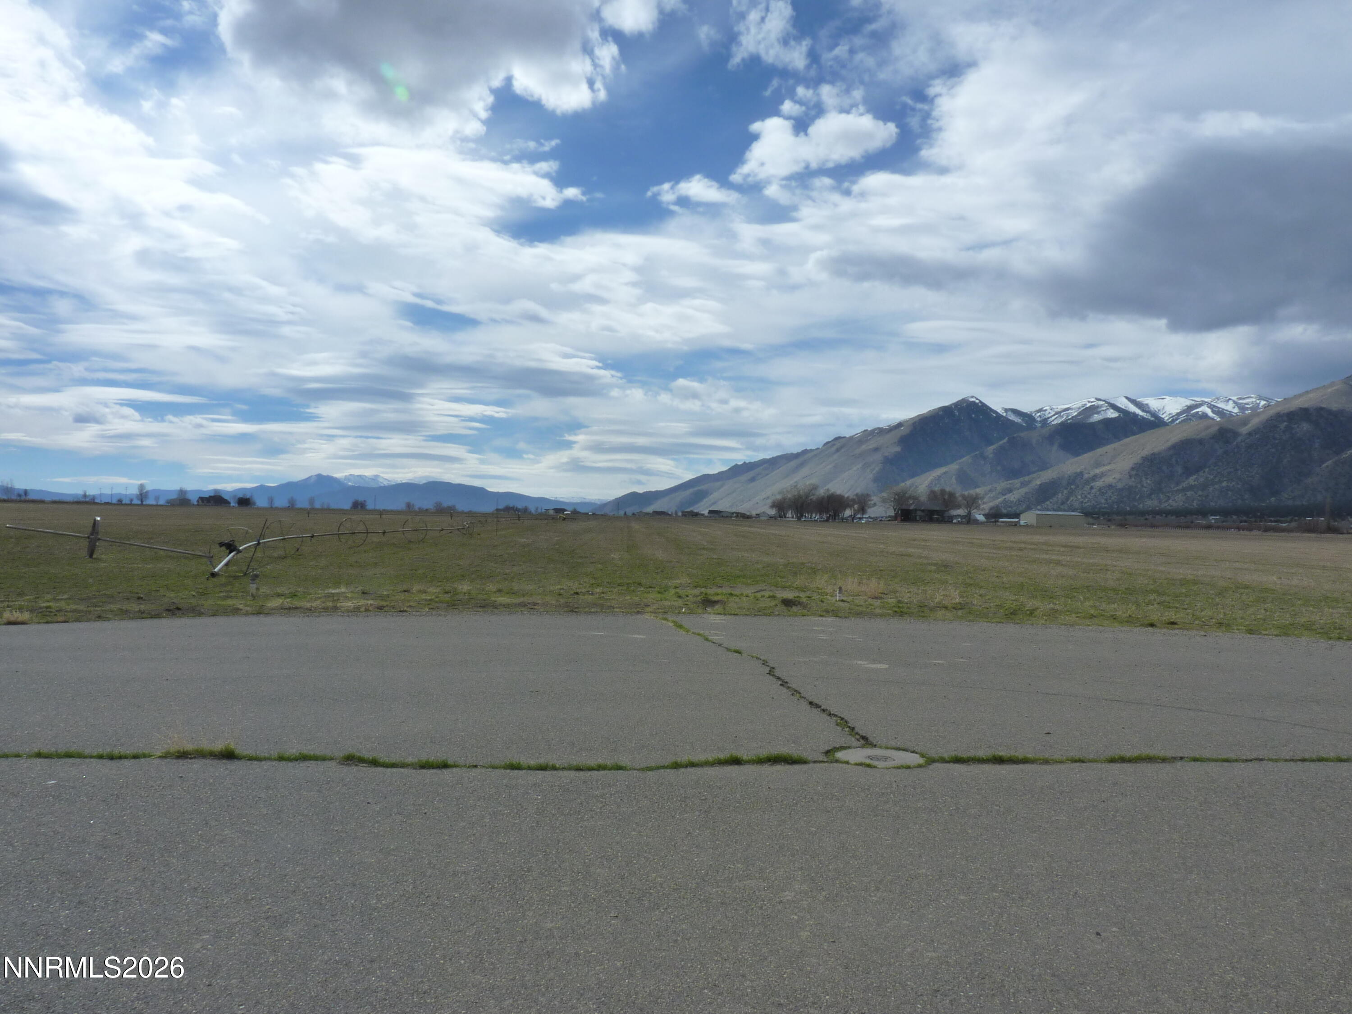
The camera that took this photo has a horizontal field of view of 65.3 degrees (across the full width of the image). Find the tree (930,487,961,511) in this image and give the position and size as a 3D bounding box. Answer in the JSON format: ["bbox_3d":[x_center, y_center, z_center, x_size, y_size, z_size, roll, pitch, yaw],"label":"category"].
[{"bbox_3d":[104.510,-0.820,410.000,12.070,13.140,11.230,1,0,0],"label":"tree"}]

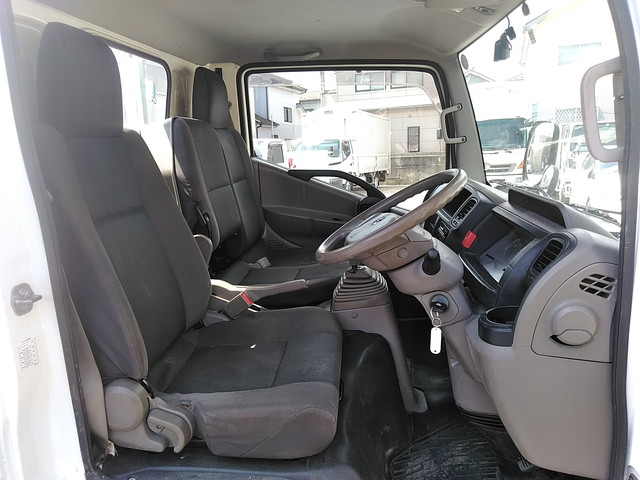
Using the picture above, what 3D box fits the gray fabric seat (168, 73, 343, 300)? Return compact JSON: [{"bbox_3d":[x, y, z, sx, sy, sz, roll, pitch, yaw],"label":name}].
[{"bbox_3d":[-0.208,-0.223,1.927,0.620,0.900,0.750,-1,11,3],"label":"gray fabric seat"}]

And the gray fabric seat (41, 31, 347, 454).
[{"bbox_3d":[-0.289,-0.036,1.263,0.690,0.980,0.530,-1,11,3],"label":"gray fabric seat"}]

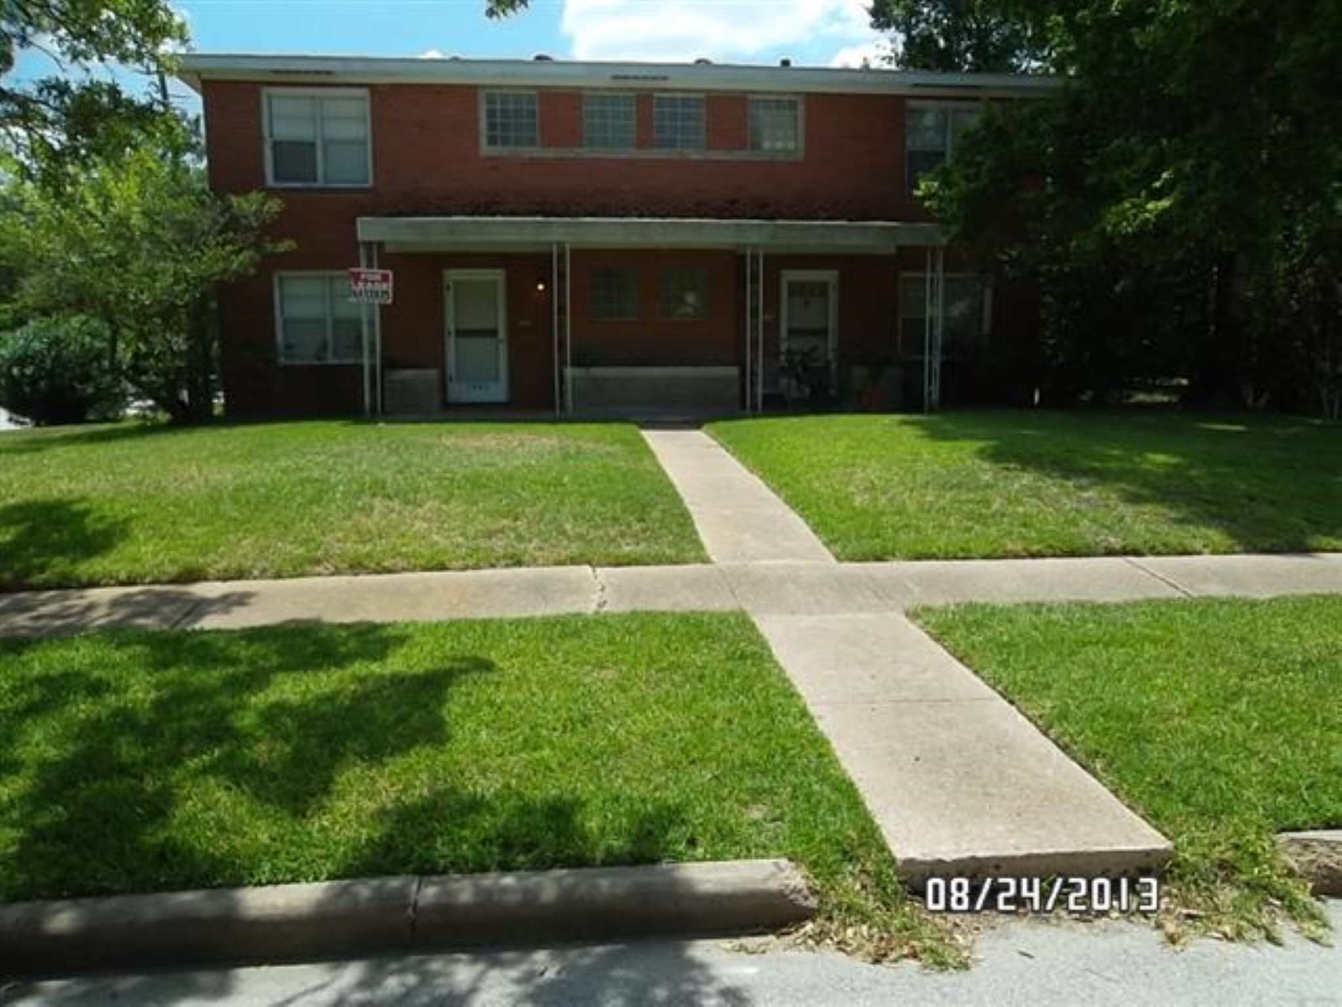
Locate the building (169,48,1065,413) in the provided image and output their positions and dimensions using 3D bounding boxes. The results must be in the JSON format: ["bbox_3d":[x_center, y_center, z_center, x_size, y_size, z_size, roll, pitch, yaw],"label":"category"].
[{"bbox_3d":[-0.652,-4.681,19.412,13.850,5.500,10.000,-1,9,-4],"label":"building"}]

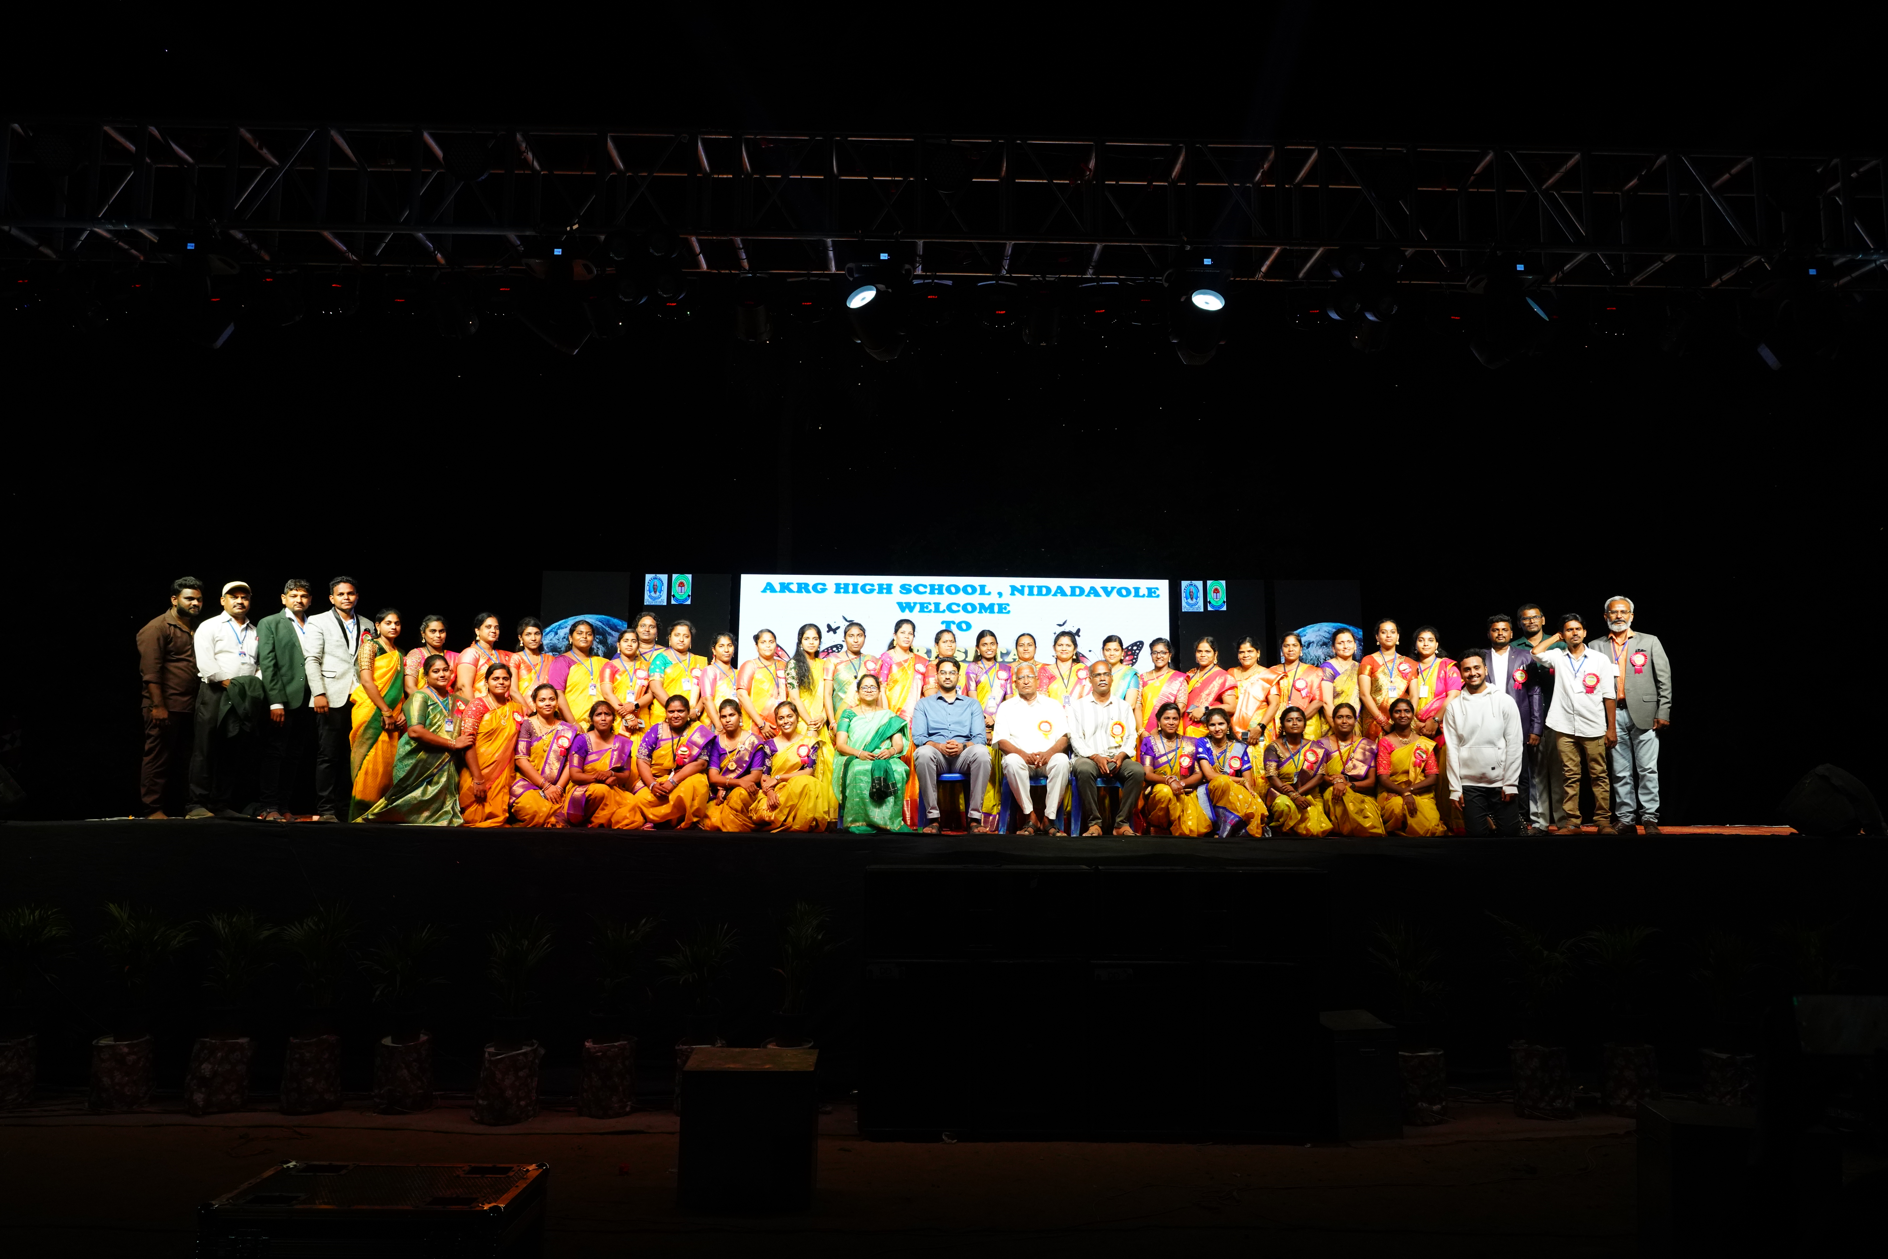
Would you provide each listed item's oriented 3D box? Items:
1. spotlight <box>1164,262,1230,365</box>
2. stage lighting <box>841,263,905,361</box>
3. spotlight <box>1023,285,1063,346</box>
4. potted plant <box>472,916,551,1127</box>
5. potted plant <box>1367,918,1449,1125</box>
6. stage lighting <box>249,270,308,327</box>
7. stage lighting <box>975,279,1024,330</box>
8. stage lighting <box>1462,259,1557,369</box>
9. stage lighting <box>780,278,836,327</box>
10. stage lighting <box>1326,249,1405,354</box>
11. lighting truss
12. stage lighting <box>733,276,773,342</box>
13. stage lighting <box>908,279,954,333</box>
[{"bbox_3d":[1.339,-1.686,6.670,0.340,0.530,0.340,0,-5,-1],"label":"spotlight"},{"bbox_3d":[-0.365,-1.686,6.629,0.330,0.520,0.340,-1,-6,19],"label":"stage lighting"},{"bbox_3d":[0.541,-1.720,6.890,0.220,0.250,0.270,1,-50,-1],"label":"spotlight"},{"bbox_3d":[-2.570,2.333,7.500,0.430,1.180,0.430,1,-7,-1],"label":"potted plant"},{"bbox_3d":[2.805,2.364,7.600,0.430,1.180,0.430,1,-7,-1],"label":"potted plant"},{"bbox_3d":[-3.601,-1.789,6.800,0.240,0.250,0.200,-2,-34,22],"label":"stage lighting"},{"bbox_3d":[0.302,-1.778,6.880,0.250,0.250,0.200,1,-32,-1],"label":"stage lighting"},{"bbox_3d":[2.943,-1.677,6.550,0.420,0.580,0.380,-1,-7,13],"label":"stage lighting"},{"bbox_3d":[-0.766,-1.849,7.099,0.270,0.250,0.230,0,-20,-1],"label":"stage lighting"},{"bbox_3d":[2.249,-1.771,6.750,0.380,0.470,0.280,0,-5,-1],"label":"stage lighting"},{"bbox_3d":[0.072,-2.300,6.918,10.733,0.598,0.580,0,-5,-1],"label":"lighting truss"},{"bbox_3d":[-1.037,-1.744,6.860,0.220,0.250,0.270,1,-50,-1],"label":"stage lighting"},{"bbox_3d":[-0.077,-1.774,6.880,0.250,0.250,0.200,1,-34,-1],"label":"stage lighting"}]

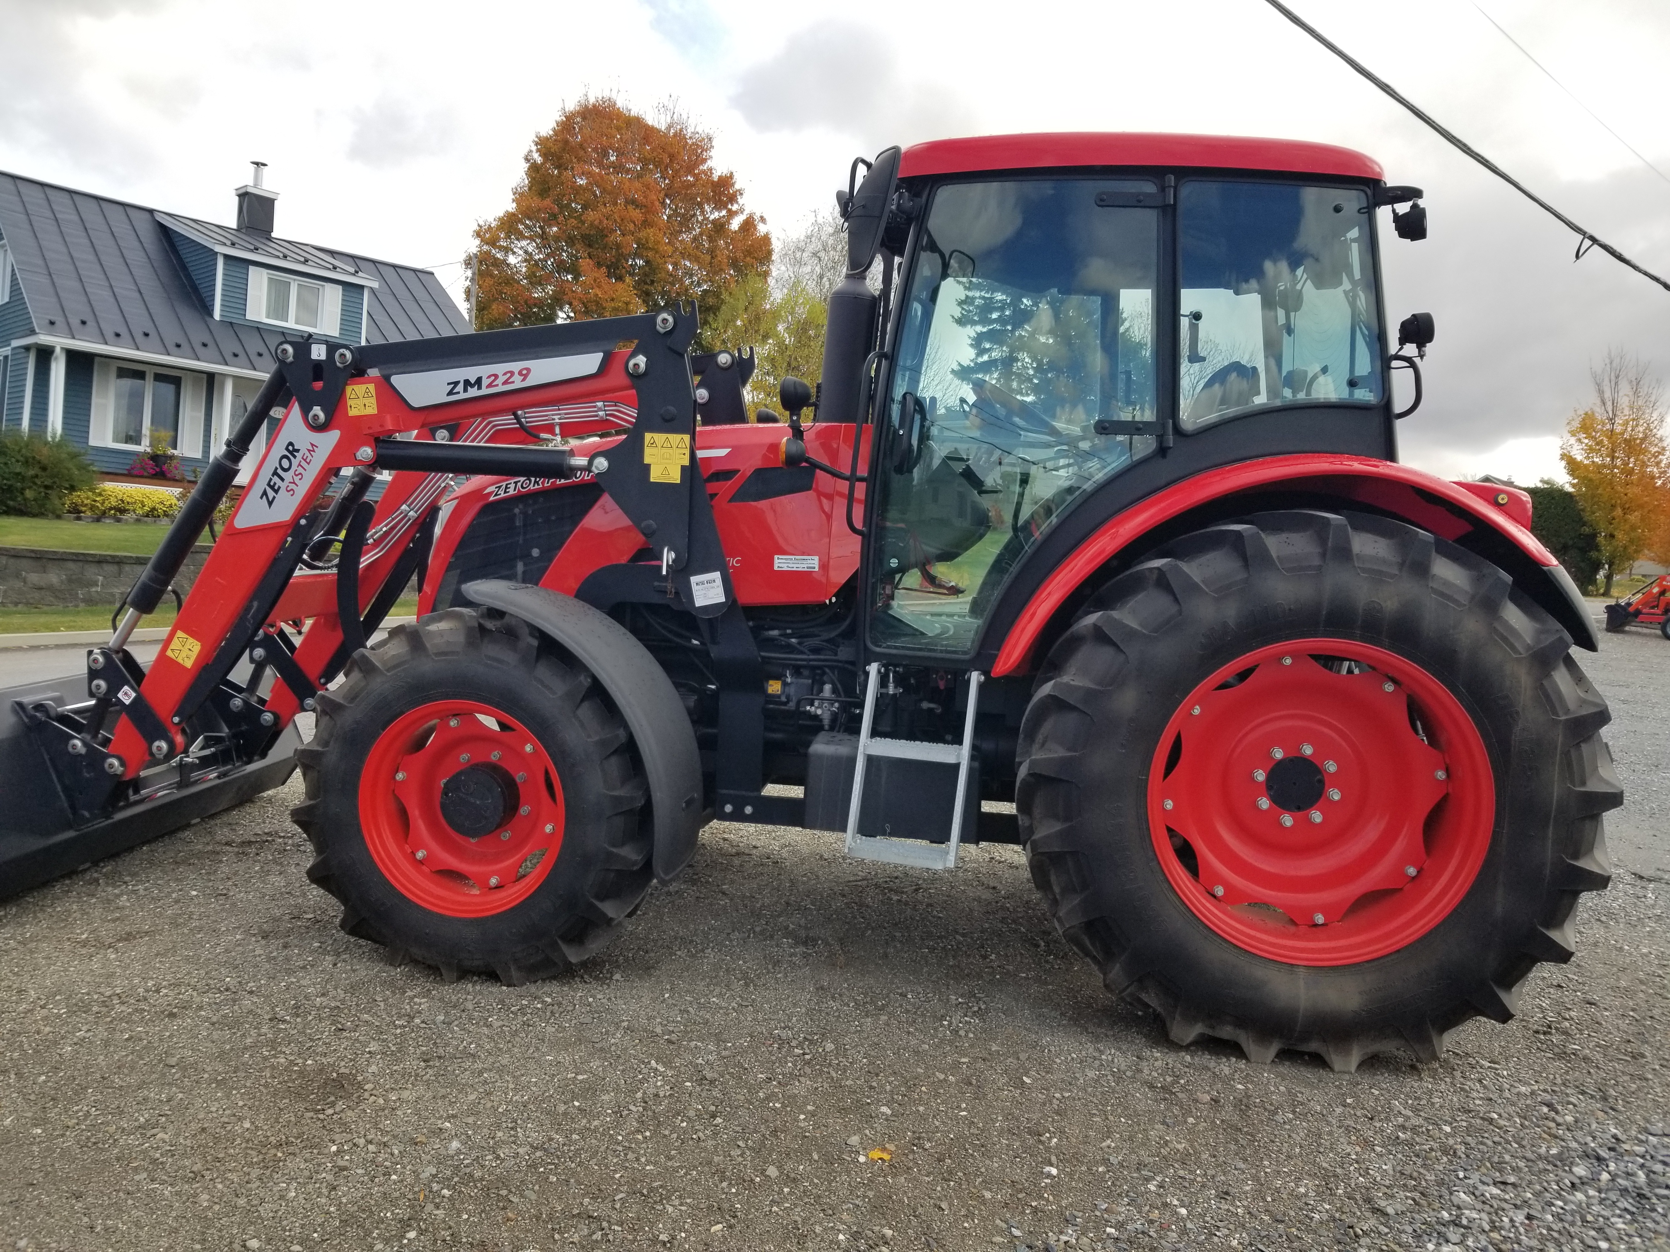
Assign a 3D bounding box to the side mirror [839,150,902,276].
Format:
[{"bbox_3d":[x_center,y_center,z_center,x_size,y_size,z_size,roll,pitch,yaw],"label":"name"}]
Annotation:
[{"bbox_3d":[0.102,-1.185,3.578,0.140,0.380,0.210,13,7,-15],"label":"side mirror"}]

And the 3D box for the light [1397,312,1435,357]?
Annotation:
[{"bbox_3d":[1.679,-0.842,3.620,0.110,0.125,0.110,4,5,9],"label":"light"}]

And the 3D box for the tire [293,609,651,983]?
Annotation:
[{"bbox_3d":[-1.086,0.527,3.860,1.180,1.170,0.340,4,5,9],"label":"tire"}]

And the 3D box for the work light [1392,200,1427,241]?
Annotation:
[{"bbox_3d":[1.658,-1.171,3.618,0.100,0.115,0.105,4,5,9],"label":"work light"}]

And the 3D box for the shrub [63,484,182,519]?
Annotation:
[{"bbox_3d":[-14.084,-2.463,24.800,2.100,0.700,1.100,1,5,-45],"label":"shrub"}]

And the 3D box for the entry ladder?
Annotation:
[{"bbox_3d":[0.226,0.425,3.772,0.380,0.610,0.200,4,5,9],"label":"entry ladder"}]

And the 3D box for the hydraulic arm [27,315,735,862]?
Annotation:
[{"bbox_3d":[-1.670,-0.119,4.526,2.680,2.050,0.360,4,5,9],"label":"hydraulic arm"}]

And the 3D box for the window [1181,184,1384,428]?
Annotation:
[{"bbox_3d":[1.272,-0.915,3.587,0.600,0.730,0.090,4,5,9],"label":"window"}]

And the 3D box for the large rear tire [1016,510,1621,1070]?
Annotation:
[{"bbox_3d":[1.345,0.464,3.610,1.600,1.590,0.450,4,5,9],"label":"large rear tire"}]

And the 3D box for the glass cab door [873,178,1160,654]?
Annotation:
[{"bbox_3d":[0.529,-0.614,3.706,0.800,1.440,0.130,4,5,9],"label":"glass cab door"}]

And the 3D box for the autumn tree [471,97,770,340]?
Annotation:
[{"bbox_3d":[-7.150,-9.958,42.276,10.000,15.430,10.000,5,4,0],"label":"autumn tree"}]

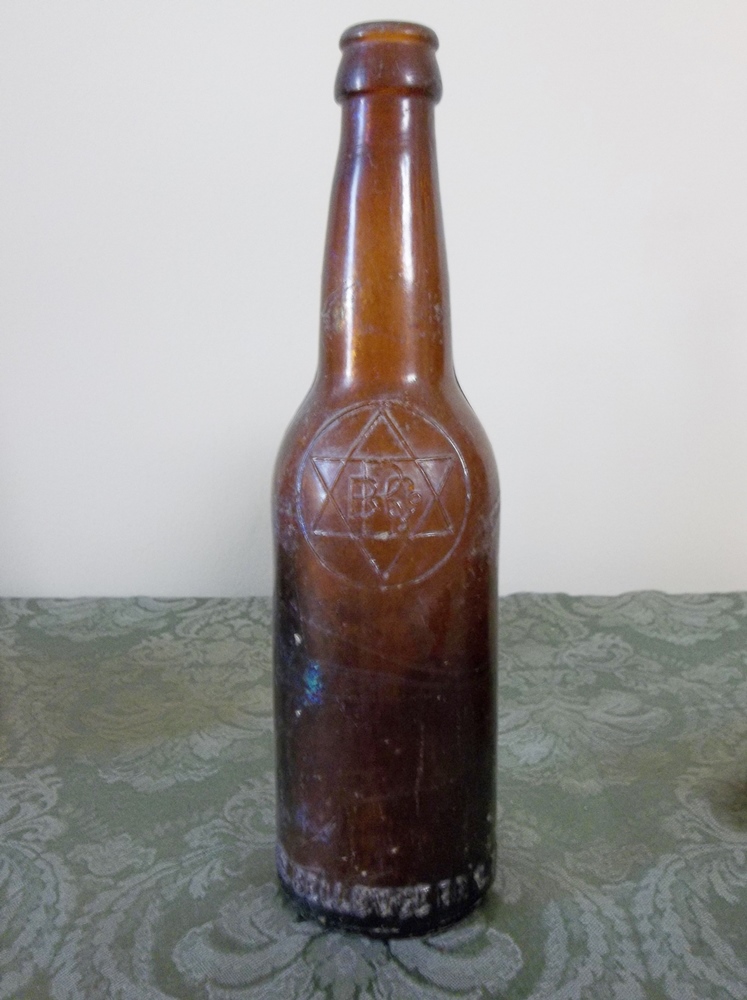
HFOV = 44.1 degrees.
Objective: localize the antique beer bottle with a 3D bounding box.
[{"bbox_3d":[0.004,-0.006,0.260,0.064,0.238,0.064,0,5,0],"label":"antique beer bottle"}]

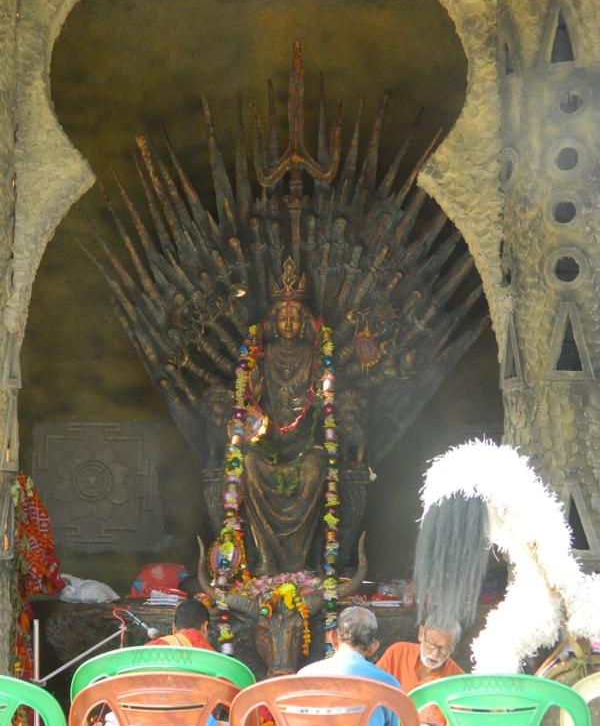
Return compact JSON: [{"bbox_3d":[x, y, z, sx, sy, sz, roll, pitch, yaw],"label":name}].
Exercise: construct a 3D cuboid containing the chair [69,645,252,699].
[{"bbox_3d":[-0.400,1.235,5.750,0.570,0.860,0.570,0,-3,0],"label":"chair"}]

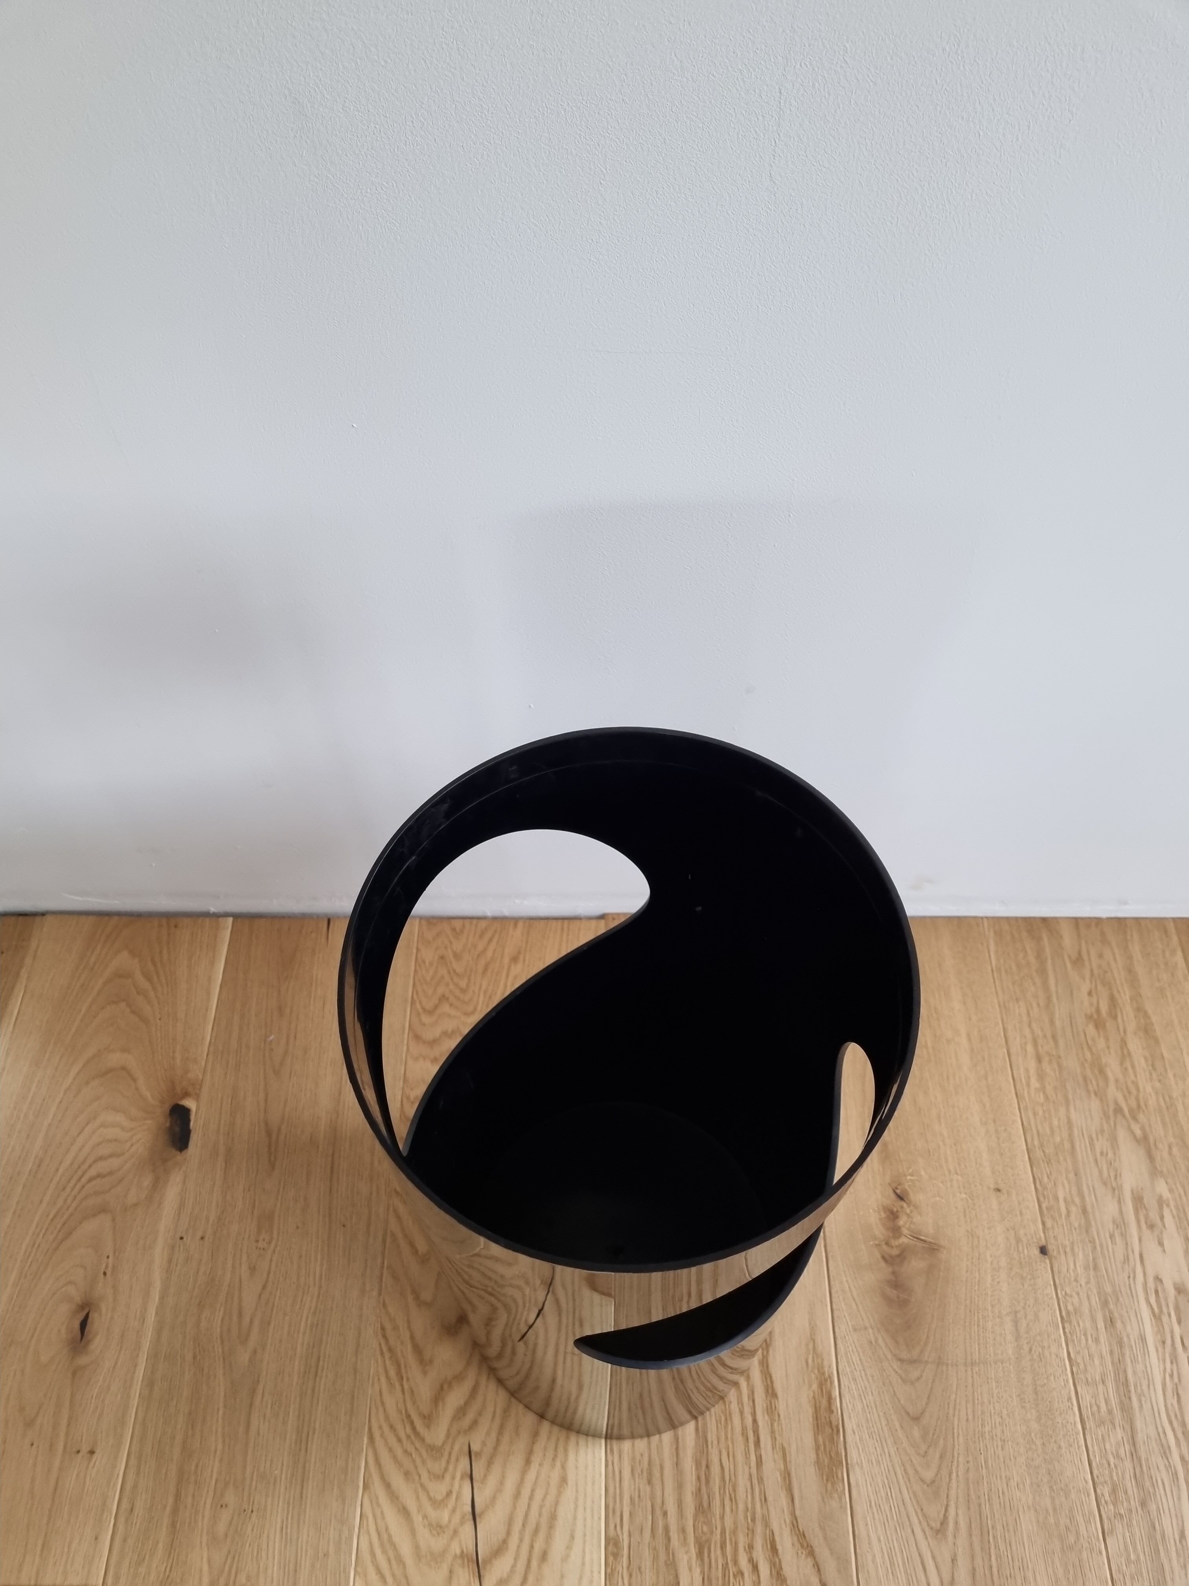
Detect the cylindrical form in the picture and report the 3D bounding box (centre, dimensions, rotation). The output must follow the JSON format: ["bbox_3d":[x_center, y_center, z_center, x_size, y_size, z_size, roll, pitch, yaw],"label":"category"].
[{"bbox_3d":[0.017,0.234,0.755,0.260,0.593,0.260,0,57,1],"label":"cylindrical form"}]

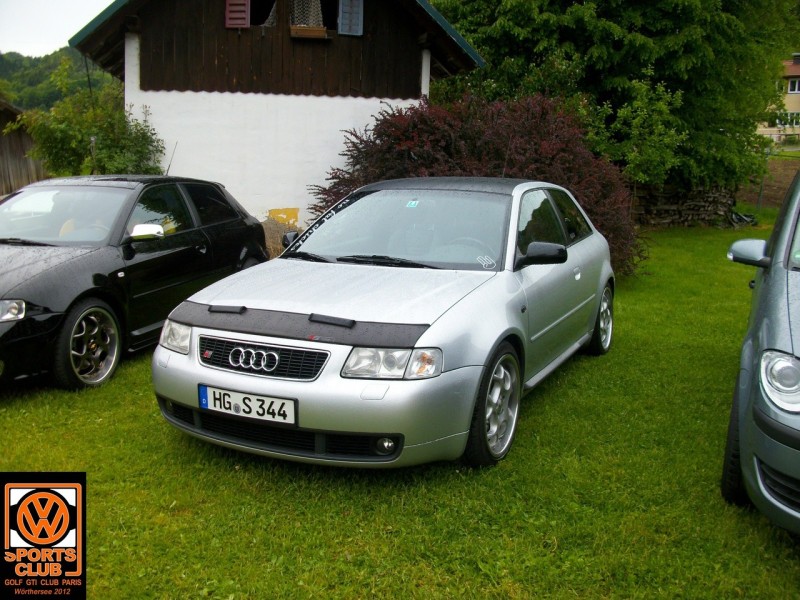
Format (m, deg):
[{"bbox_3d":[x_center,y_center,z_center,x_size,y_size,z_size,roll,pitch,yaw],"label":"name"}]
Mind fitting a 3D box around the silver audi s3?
[{"bbox_3d":[0.257,-0.114,5.242,1.800,1.400,4.155,5,11,26],"label":"silver audi s3"}]

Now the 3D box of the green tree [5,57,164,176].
[{"bbox_3d":[-4.551,-1.882,11.076,2.300,2.890,2.200,-3,10,-22],"label":"green tree"}]

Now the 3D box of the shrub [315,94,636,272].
[{"bbox_3d":[1.141,-1.621,11.114,4.500,2.400,3.700,1,9,6],"label":"shrub"}]

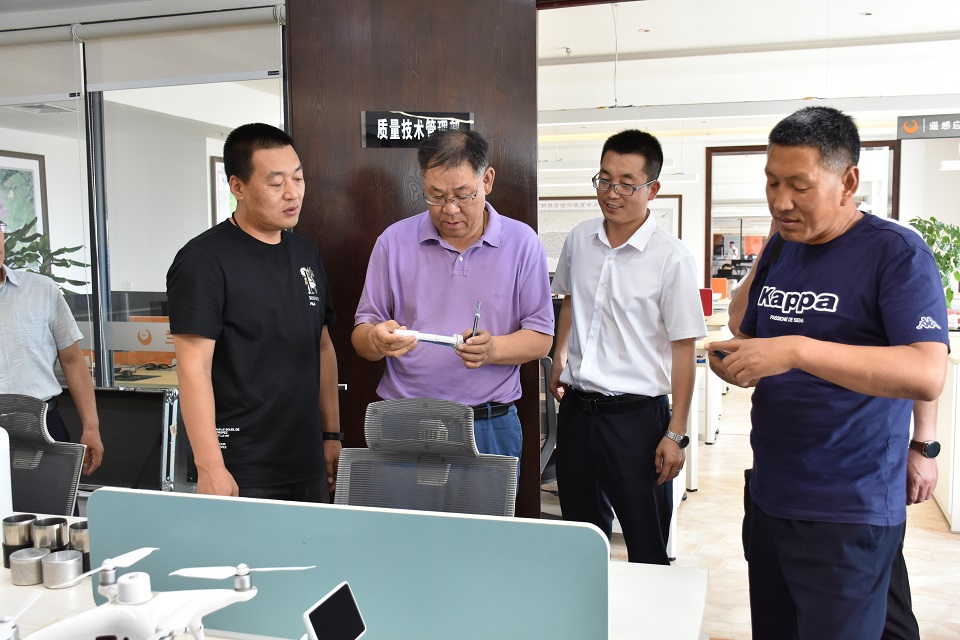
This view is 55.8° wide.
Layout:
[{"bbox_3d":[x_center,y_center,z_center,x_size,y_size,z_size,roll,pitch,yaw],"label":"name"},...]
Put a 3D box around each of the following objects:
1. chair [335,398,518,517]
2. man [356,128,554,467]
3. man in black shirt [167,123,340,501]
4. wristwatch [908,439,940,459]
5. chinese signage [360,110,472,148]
[{"bbox_3d":[-0.192,0.745,2.067,0.600,1.054,0.620,1,5,16],"label":"chair"},{"bbox_3d":[-0.066,0.377,2.393,0.530,1.737,0.460,0,4,2],"label":"man"},{"bbox_3d":[-0.607,0.359,2.469,0.320,1.769,0.480,3,6,42],"label":"man in black shirt"},{"bbox_3d":[1.227,0.355,2.500,0.068,0.046,0.060,-1,4,-10],"label":"wristwatch"},{"bbox_3d":[-0.201,-0.613,2.930,0.363,0.118,0.015,-1,4,-2],"label":"chinese signage"}]

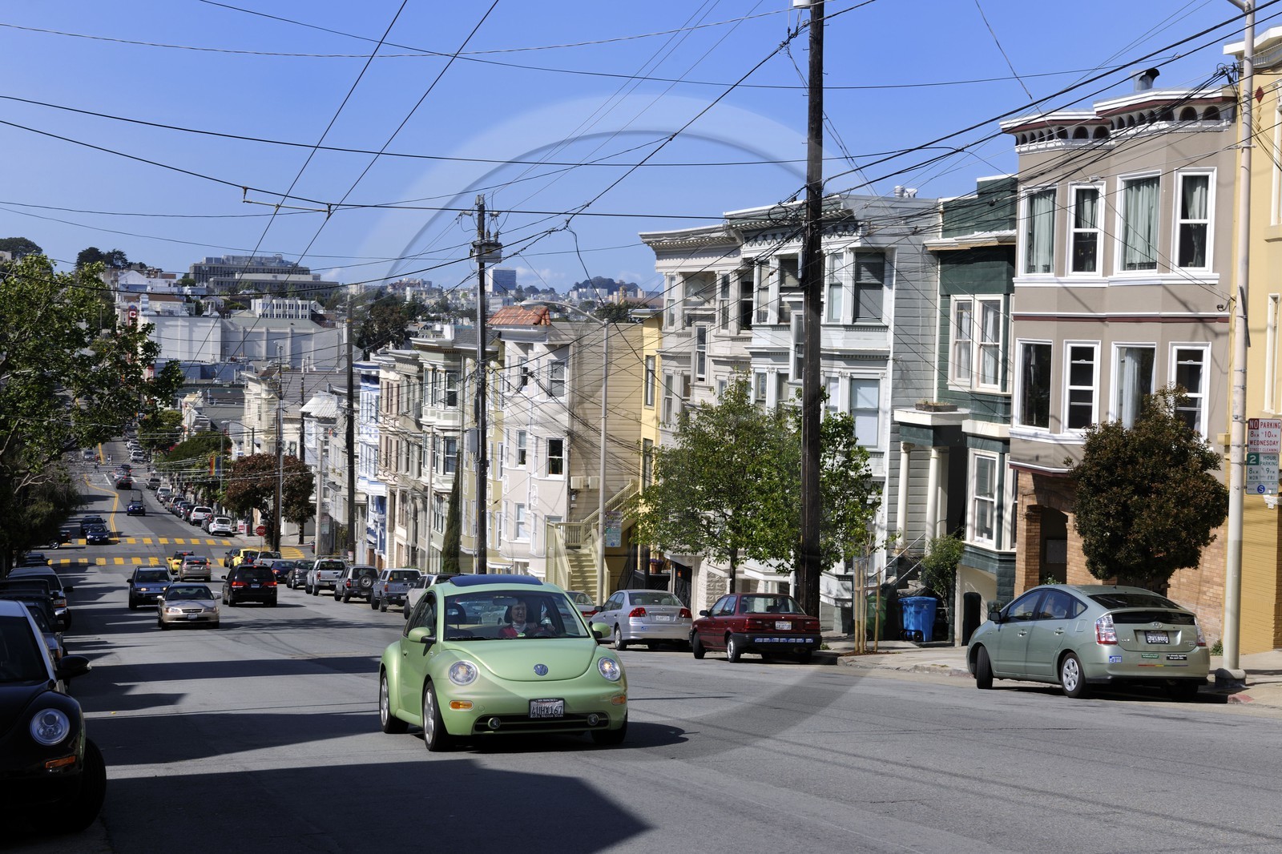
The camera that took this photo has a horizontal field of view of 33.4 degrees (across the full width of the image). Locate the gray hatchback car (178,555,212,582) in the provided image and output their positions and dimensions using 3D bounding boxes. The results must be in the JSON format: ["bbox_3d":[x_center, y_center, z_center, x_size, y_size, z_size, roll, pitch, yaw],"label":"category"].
[{"bbox_3d":[-26.200,8.324,125.525,1.725,1.490,4.450,1,-2,-14],"label":"gray hatchback car"}]

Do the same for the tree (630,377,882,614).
[{"bbox_3d":[2.759,1.949,50.500,5.800,6.260,5.300,1,3,0],"label":"tree"}]

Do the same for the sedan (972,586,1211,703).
[{"bbox_3d":[6.041,2.901,29.478,1.725,1.490,4.450,1,-5,-15],"label":"sedan"}]

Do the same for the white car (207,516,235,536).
[{"bbox_3d":[-35.339,8.333,180.222,1.760,1.500,4.350,1,-1,-15],"label":"white car"}]

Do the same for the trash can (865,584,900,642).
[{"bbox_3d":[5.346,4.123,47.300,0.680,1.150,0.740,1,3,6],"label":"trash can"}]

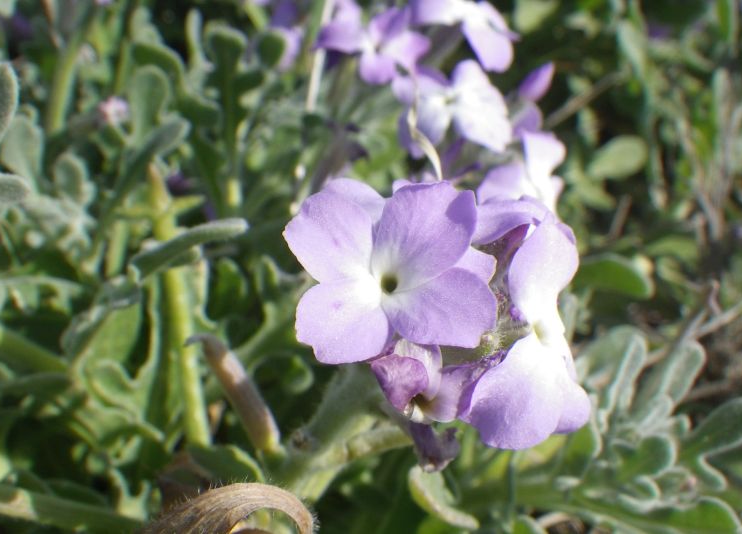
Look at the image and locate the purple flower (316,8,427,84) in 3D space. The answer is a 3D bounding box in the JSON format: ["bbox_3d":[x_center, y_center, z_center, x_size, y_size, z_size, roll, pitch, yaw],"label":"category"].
[{"bbox_3d":[0.001,-0.061,0.235,0.031,0.022,0.016,0,30,0],"label":"purple flower"}]

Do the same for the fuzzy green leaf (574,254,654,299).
[{"bbox_3d":[0.068,0.002,0.245,0.027,0.012,0.009,6,24,-9],"label":"fuzzy green leaf"}]

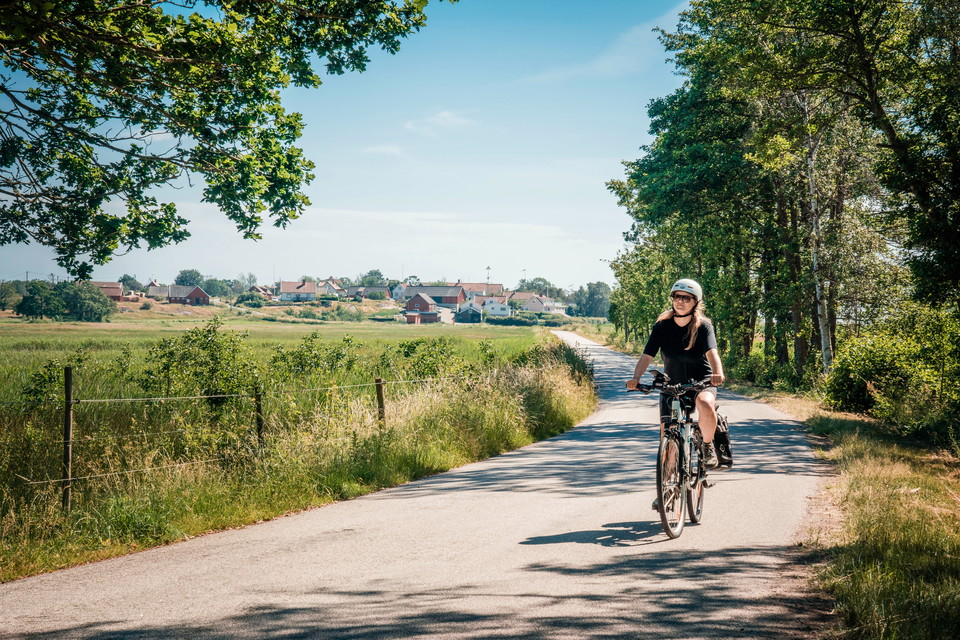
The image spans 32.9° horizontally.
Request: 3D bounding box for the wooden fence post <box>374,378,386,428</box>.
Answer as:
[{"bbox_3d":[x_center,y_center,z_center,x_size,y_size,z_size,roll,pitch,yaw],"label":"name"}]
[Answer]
[{"bbox_3d":[-1.200,1.190,19.800,0.078,0.950,0.078,-4,0,-17],"label":"wooden fence post"}]

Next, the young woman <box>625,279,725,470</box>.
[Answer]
[{"bbox_3d":[1.440,0.505,11.560,0.660,1.600,0.760,0,0,17],"label":"young woman"}]

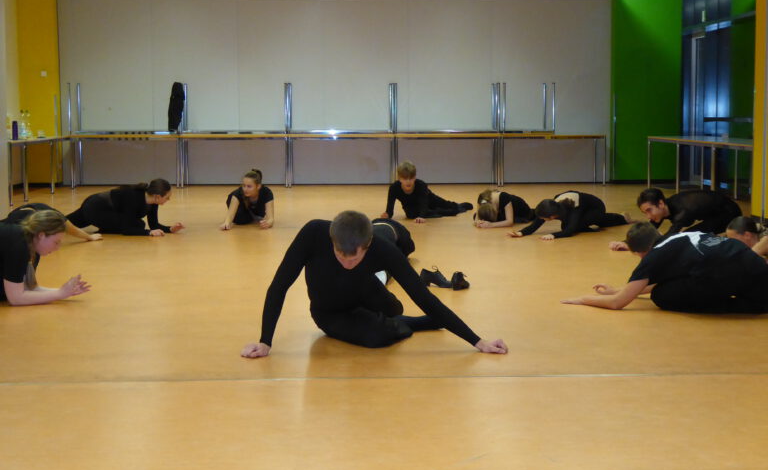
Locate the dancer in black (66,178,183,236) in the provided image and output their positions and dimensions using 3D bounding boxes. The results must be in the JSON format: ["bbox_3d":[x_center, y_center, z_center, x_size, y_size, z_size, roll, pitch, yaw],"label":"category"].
[{"bbox_3d":[-2.350,-0.259,11.424,1.280,0.460,0.700,2,5,17],"label":"dancer in black"}]

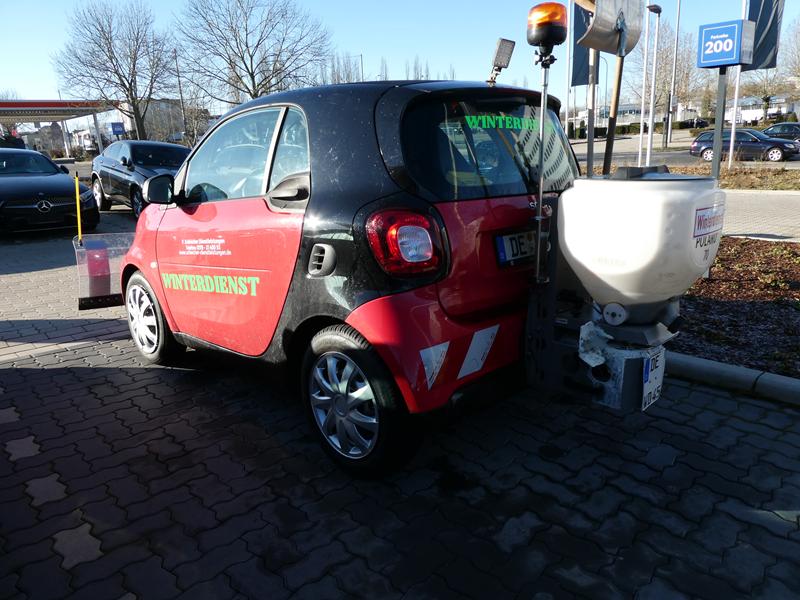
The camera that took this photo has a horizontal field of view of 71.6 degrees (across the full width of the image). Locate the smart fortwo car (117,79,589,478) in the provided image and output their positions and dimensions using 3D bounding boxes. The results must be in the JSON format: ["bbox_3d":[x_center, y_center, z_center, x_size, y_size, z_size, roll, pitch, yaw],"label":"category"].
[{"bbox_3d":[-0.391,-0.370,3.217,2.700,1.555,1.660,12,20,43],"label":"smart fortwo car"}]

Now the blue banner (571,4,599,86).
[{"bbox_3d":[8.022,-10.989,23.758,1.200,3.420,0.120,4,16,23],"label":"blue banner"}]

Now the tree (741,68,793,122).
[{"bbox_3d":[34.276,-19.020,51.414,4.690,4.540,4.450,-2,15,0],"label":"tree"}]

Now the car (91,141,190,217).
[{"bbox_3d":[-5.220,-2.650,11.880,1.840,1.480,4.720,-15,19,-39],"label":"car"}]

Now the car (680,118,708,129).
[{"bbox_3d":[40.323,-24.243,75.812,4.400,1.460,1.800,-5,15,-10],"label":"car"}]

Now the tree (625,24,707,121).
[{"bbox_3d":[33.430,-27.964,68.563,10.850,11.140,9.980,-2,15,0],"label":"tree"}]

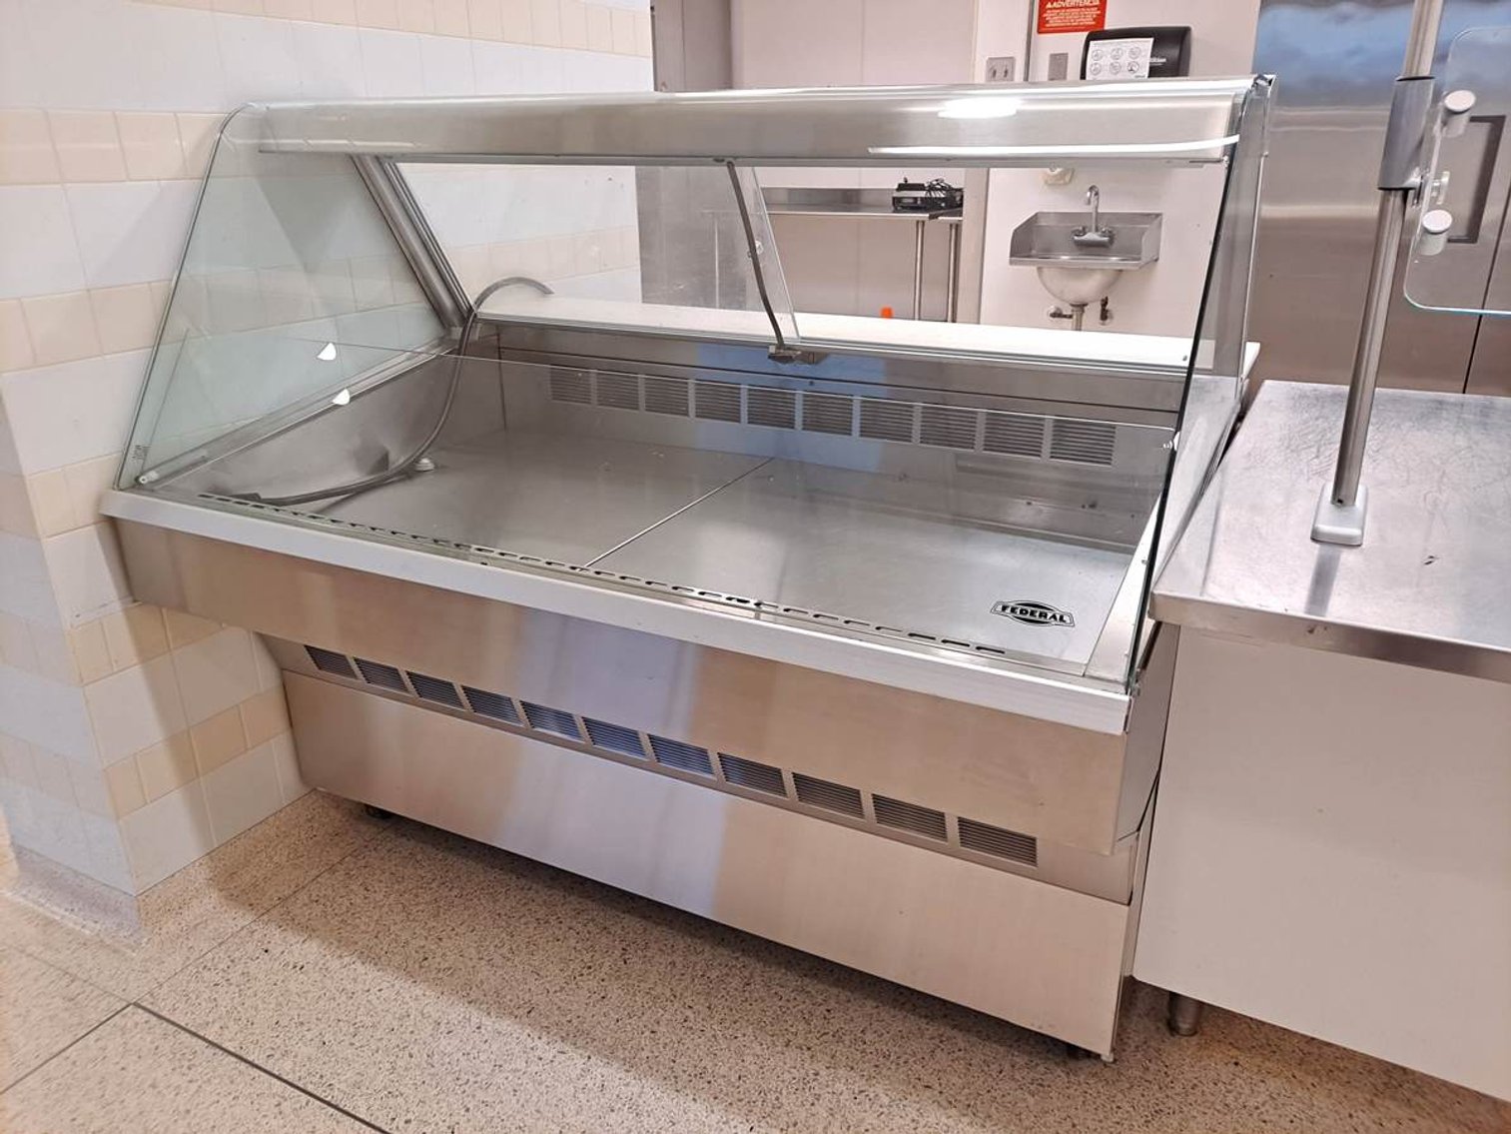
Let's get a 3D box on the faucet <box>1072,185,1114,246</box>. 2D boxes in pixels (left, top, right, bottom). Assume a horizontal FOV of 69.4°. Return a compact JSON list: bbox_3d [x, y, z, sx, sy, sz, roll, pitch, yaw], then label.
[{"bbox_3d":[1.304,-1.351,4.216,0.158,0.235,0.190,10,23,26],"label":"faucet"}]

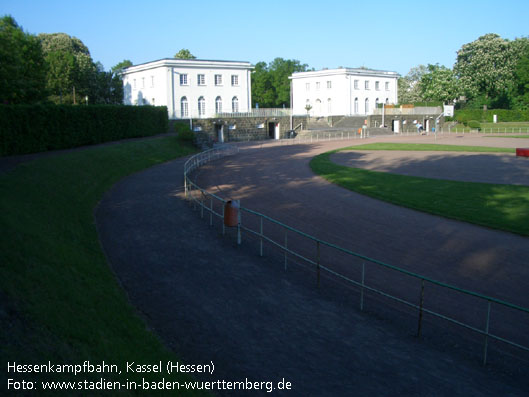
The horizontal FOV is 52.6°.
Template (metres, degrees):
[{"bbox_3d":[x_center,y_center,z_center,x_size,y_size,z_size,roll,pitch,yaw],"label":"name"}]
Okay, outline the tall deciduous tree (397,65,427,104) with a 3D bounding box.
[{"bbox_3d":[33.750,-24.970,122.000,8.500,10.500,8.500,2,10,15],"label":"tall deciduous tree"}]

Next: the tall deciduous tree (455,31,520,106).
[{"bbox_3d":[38.348,-21.323,92.000,11.000,13.300,11.000,3,10,23],"label":"tall deciduous tree"}]

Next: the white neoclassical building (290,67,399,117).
[{"bbox_3d":[14.642,-19.264,98.614,14.200,7.610,14.940,-8,11,-37],"label":"white neoclassical building"}]

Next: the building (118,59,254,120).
[{"bbox_3d":[-11.405,-15.440,77.741,14.200,7.610,14.940,-8,11,-37],"label":"building"}]

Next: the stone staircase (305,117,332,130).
[{"bbox_3d":[8.147,-11.343,80.714,4.000,1.800,2.800,-8,11,-37],"label":"stone staircase"}]

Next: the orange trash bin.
[{"bbox_3d":[-0.904,0.415,14.785,0.360,0.730,0.420,-4,10,-21],"label":"orange trash bin"}]

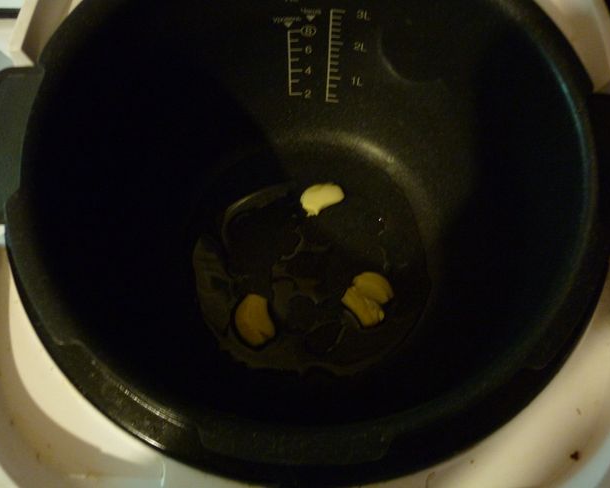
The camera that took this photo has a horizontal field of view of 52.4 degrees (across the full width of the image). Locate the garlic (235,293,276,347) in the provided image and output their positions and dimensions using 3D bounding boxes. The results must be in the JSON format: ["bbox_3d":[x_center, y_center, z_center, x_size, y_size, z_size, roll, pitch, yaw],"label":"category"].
[{"bbox_3d":[-0.030,0.045,0.367,0.022,0.015,0.032,-15,71,-4],"label":"garlic"}]

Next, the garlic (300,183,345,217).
[{"bbox_3d":[0.011,-0.030,0.393,0.029,0.015,0.019,-28,73,-9],"label":"garlic"}]

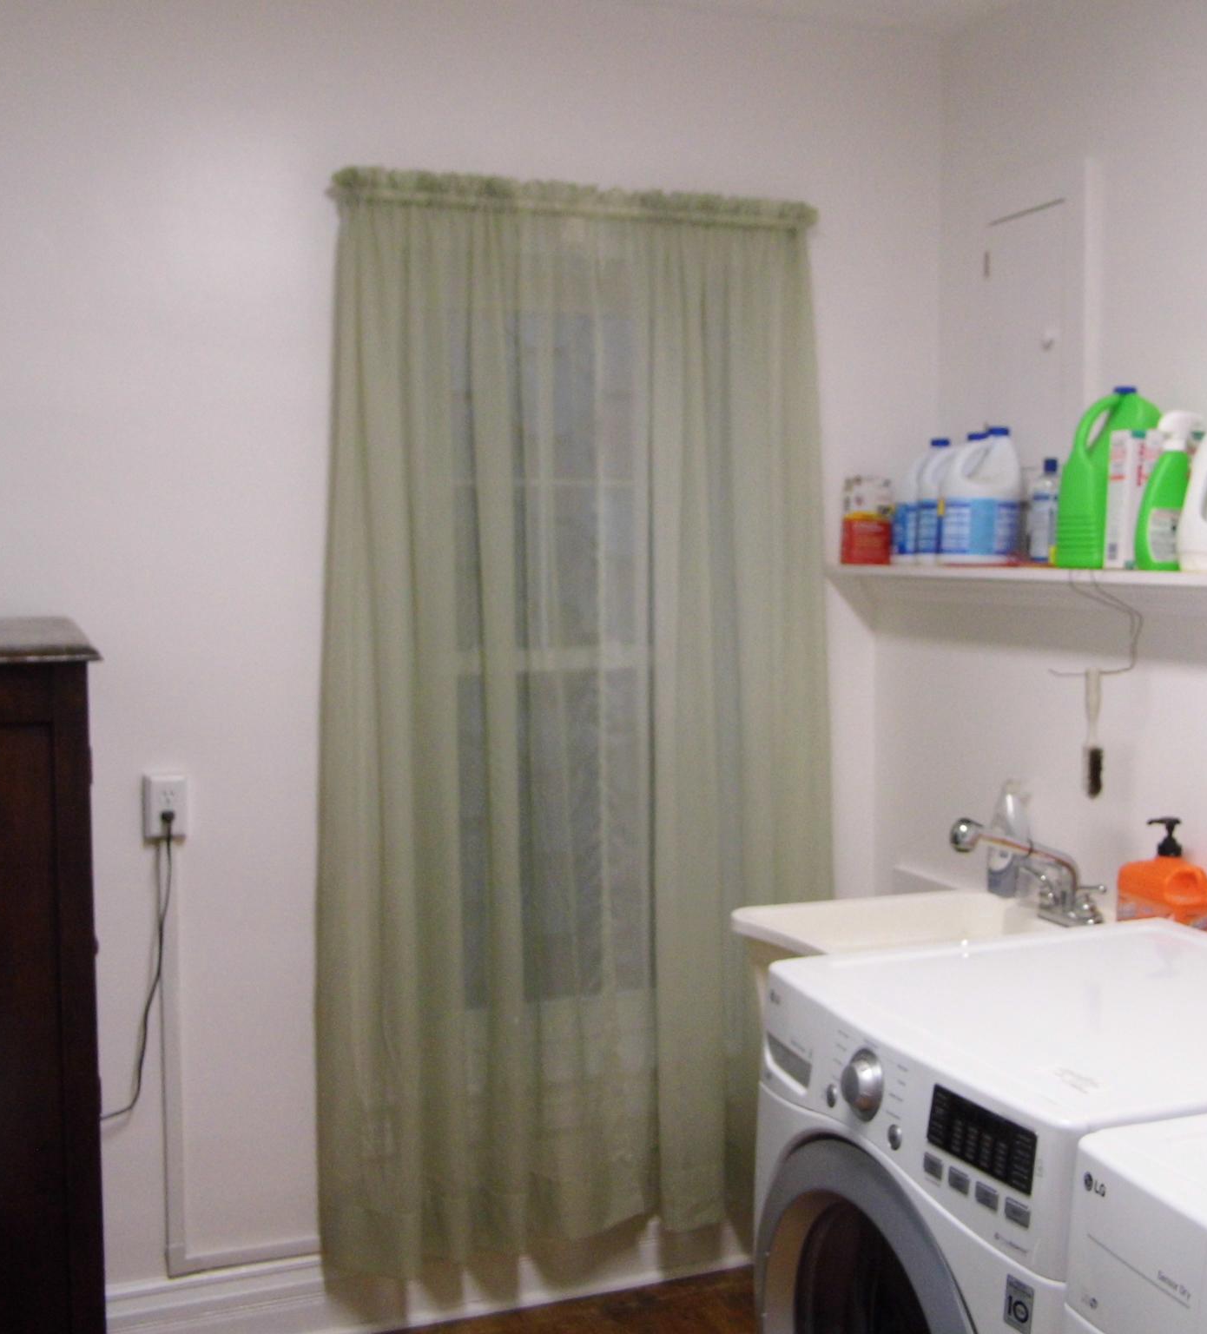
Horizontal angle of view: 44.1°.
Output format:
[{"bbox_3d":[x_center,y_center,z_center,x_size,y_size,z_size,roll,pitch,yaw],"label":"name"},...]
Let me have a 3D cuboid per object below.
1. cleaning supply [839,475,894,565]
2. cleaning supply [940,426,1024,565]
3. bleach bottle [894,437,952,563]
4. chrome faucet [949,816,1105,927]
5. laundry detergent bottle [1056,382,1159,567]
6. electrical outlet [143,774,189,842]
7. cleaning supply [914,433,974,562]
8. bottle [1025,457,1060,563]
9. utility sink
[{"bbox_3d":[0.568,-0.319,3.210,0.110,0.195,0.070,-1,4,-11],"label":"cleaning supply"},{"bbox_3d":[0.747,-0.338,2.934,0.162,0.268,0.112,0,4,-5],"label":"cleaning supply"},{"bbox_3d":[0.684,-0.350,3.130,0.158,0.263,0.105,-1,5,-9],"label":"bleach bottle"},{"bbox_3d":[0.723,0.348,2.602,0.260,0.200,0.190,-2,4,-21],"label":"chrome faucet"},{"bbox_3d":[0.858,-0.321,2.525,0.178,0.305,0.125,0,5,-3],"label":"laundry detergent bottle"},{"bbox_3d":[-0.811,0.258,2.762,0.078,0.120,0.035,-2,5,-20],"label":"electrical outlet"},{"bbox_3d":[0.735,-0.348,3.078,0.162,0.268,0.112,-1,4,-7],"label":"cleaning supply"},{"bbox_3d":[0.813,-0.284,2.709,0.078,0.192,0.065,0,5,3],"label":"bottle"},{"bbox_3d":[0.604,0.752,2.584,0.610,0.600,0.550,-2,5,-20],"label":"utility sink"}]

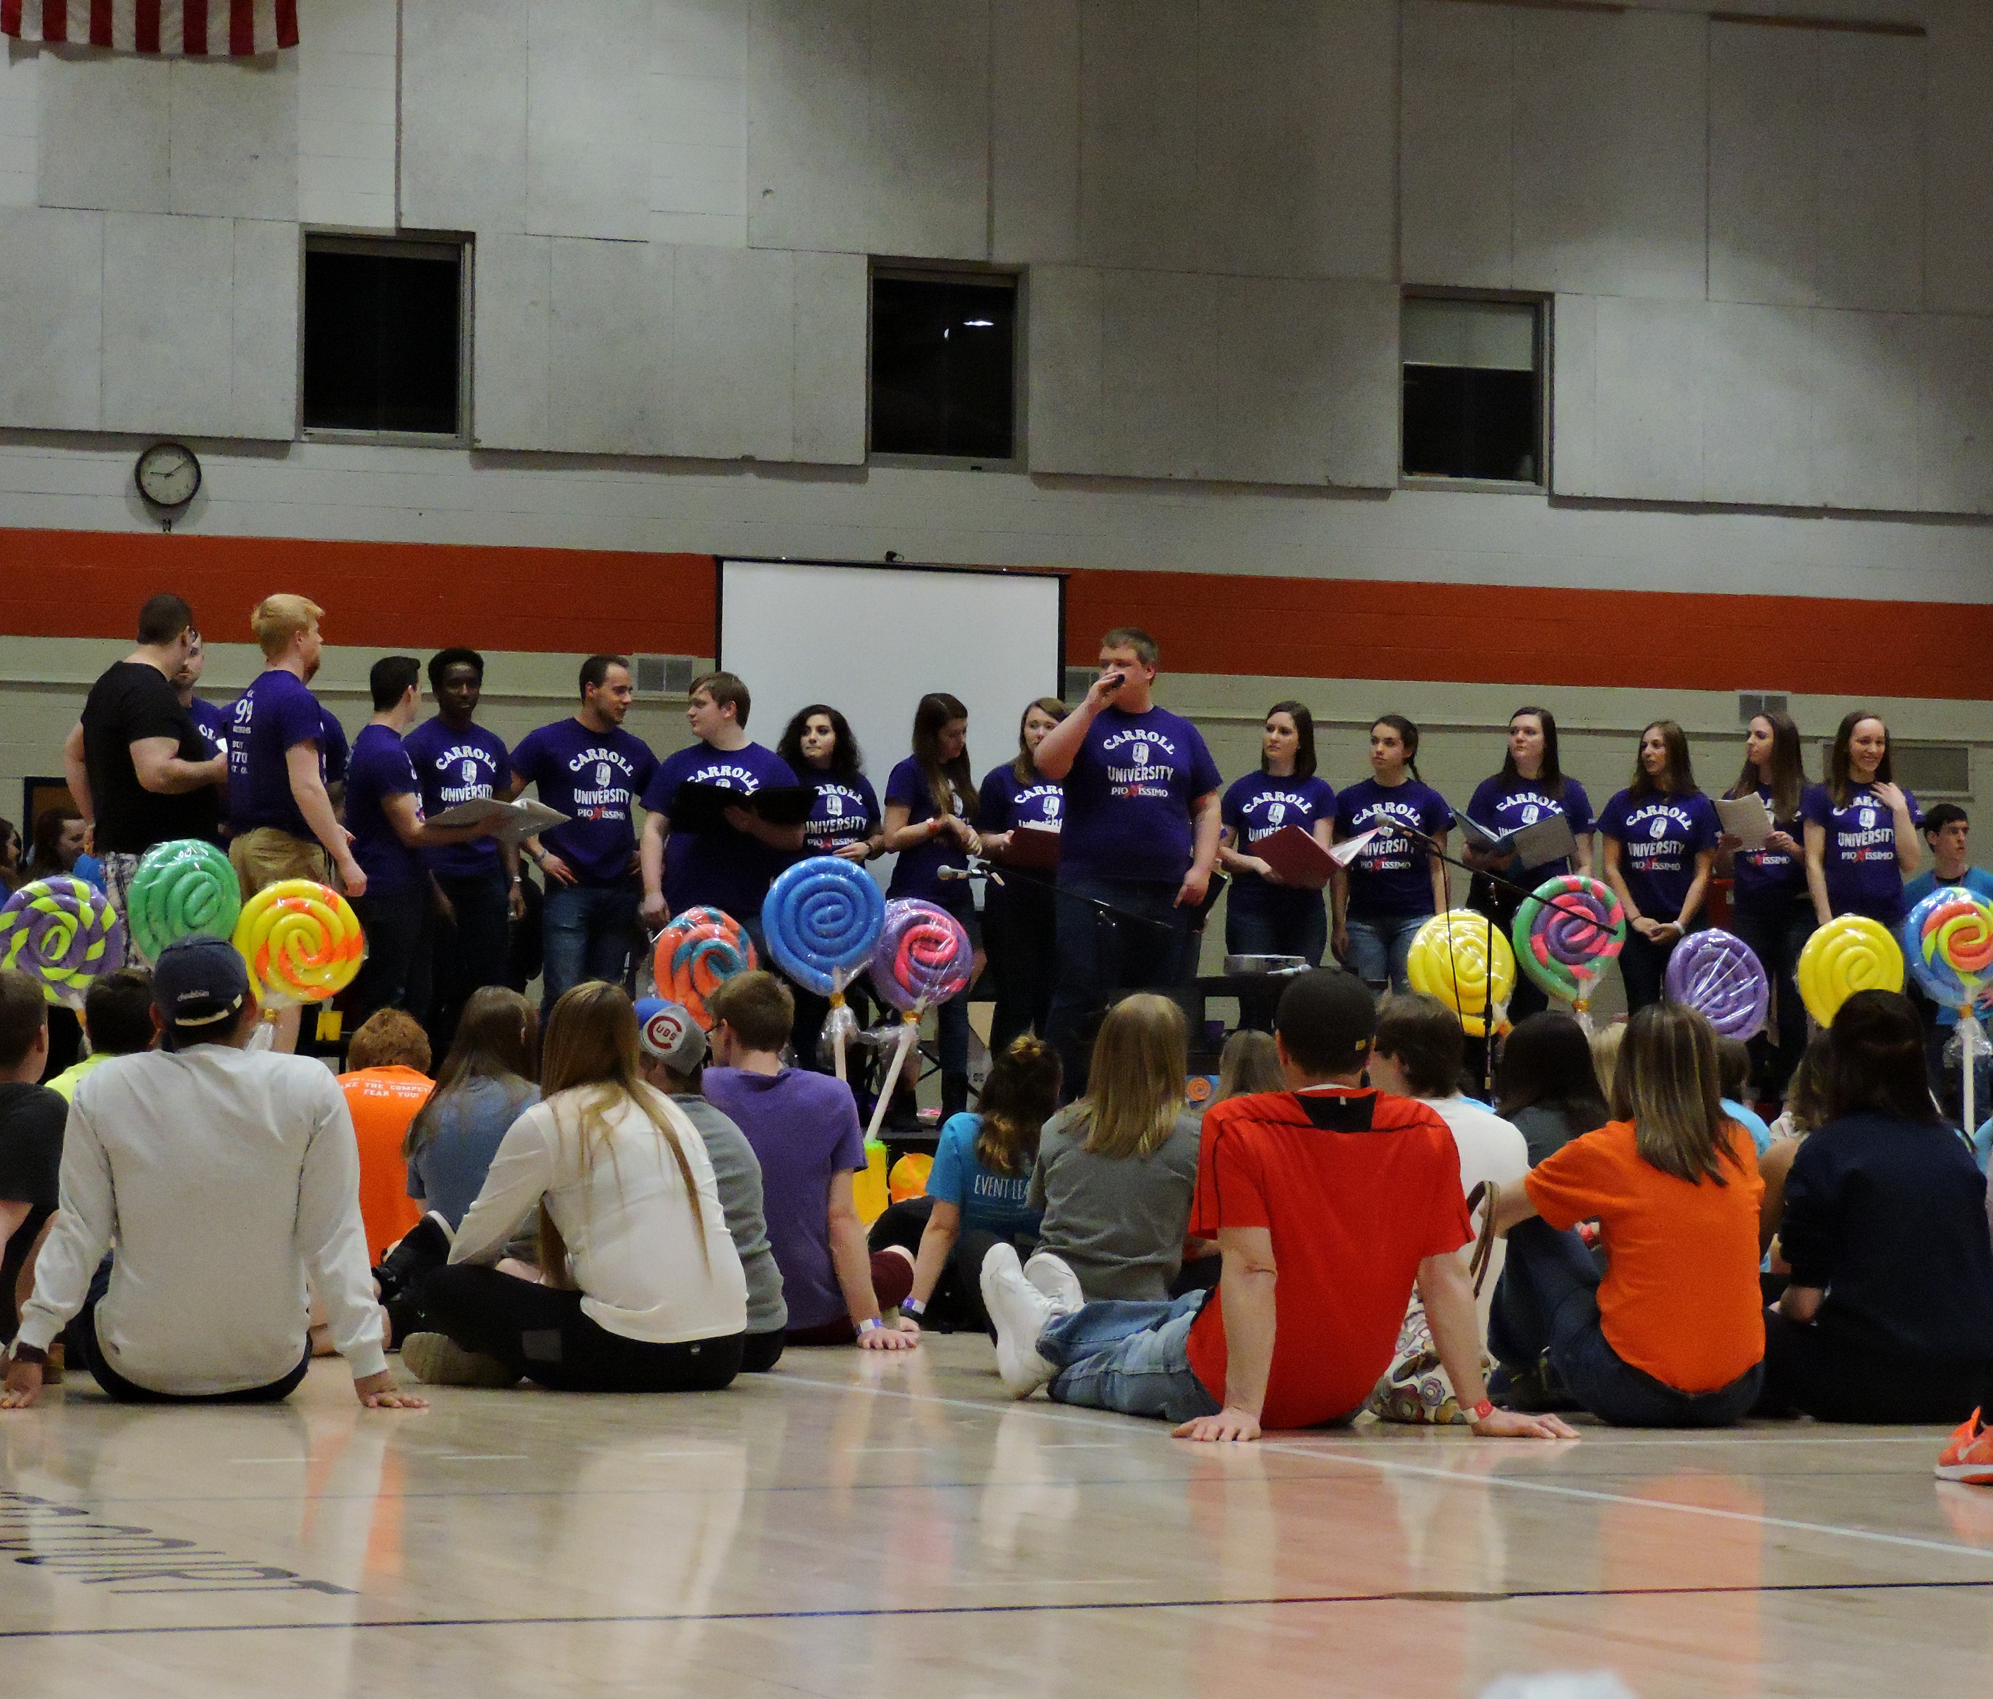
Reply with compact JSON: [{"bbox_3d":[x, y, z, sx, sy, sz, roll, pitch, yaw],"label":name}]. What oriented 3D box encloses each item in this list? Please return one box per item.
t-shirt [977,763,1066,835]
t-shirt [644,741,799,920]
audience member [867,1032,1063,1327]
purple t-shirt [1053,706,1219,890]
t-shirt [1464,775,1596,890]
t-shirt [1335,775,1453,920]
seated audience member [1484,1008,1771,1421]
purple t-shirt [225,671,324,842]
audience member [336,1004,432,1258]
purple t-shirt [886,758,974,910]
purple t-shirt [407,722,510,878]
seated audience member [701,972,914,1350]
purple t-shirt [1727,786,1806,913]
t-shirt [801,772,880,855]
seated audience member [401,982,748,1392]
[{"bbox_3d":[0.145,-0.112,25.000,0.440,0.460,0.260,1,-2,-16],"label":"t-shirt"},{"bbox_3d":[-1.026,-0.069,24.400,0.580,0.680,0.340,0,-2,2],"label":"t-shirt"},{"bbox_3d":[-0.050,0.772,15.600,0.530,0.720,0.820,1,-2,-18],"label":"audience member"},{"bbox_3d":[0.516,-0.198,24.000,0.580,0.660,0.340,1,-2,-8],"label":"purple t-shirt"},{"bbox_3d":[2.047,-0.061,25.100,0.490,0.460,0.270,0,-2,9],"label":"t-shirt"},{"bbox_3d":[1.521,-0.007,25.000,0.450,0.560,0.260,0,-2,5],"label":"t-shirt"},{"bbox_3d":[1.179,0.677,12.300,0.450,0.780,0.640,1,-2,-24],"label":"seated audience member"},{"bbox_3d":[-2.502,-0.332,22.700,0.280,0.590,0.450,2,-2,-27],"label":"purple t-shirt"},{"bbox_3d":[-1.440,0.752,15.500,0.520,0.780,0.700,1,-2,-3],"label":"audience member"},{"bbox_3d":[-0.253,-0.057,24.900,0.390,0.580,0.260,2,-3,-43],"label":"purple t-shirt"},{"bbox_3d":[-2.001,-0.187,24.300,0.430,0.600,0.250,1,-2,-10],"label":"purple t-shirt"},{"bbox_3d":[-0.467,0.716,15.350,0.580,0.860,0.720,1,-2,0],"label":"seated audience member"},{"bbox_3d":[3.062,-0.011,26.000,0.400,0.540,0.250,0,-2,16],"label":"purple t-shirt"},{"bbox_3d":[-0.610,-0.031,25.200,0.410,0.570,0.250,1,-2,-6],"label":"t-shirt"},{"bbox_3d":[-0.820,0.648,12.850,0.630,0.790,0.700,2,-2,-37],"label":"seated audience member"}]

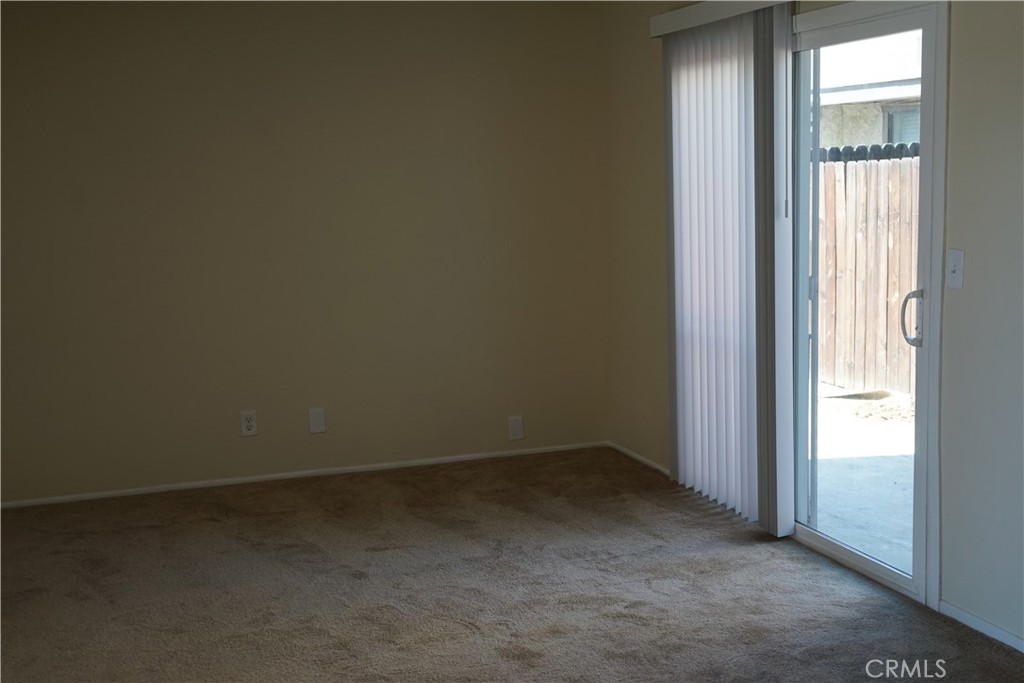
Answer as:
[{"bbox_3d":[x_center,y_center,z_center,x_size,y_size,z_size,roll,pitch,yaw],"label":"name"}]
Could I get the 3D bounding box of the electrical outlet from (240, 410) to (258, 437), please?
[{"bbox_3d":[-1.227,0.381,5.710,0.070,0.115,0.010,-4,8,-18],"label":"electrical outlet"}]

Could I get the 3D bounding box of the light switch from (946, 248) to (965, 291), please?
[{"bbox_3d":[1.318,-0.216,3.657,0.020,0.115,0.070,-4,8,-18],"label":"light switch"}]

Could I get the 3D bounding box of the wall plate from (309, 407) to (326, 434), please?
[{"bbox_3d":[-0.925,0.374,5.813,0.070,0.115,0.010,-4,8,-18],"label":"wall plate"}]

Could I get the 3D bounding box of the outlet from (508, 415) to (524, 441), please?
[{"bbox_3d":[0.021,0.433,6.145,0.070,0.115,0.010,-4,8,-18],"label":"outlet"}]

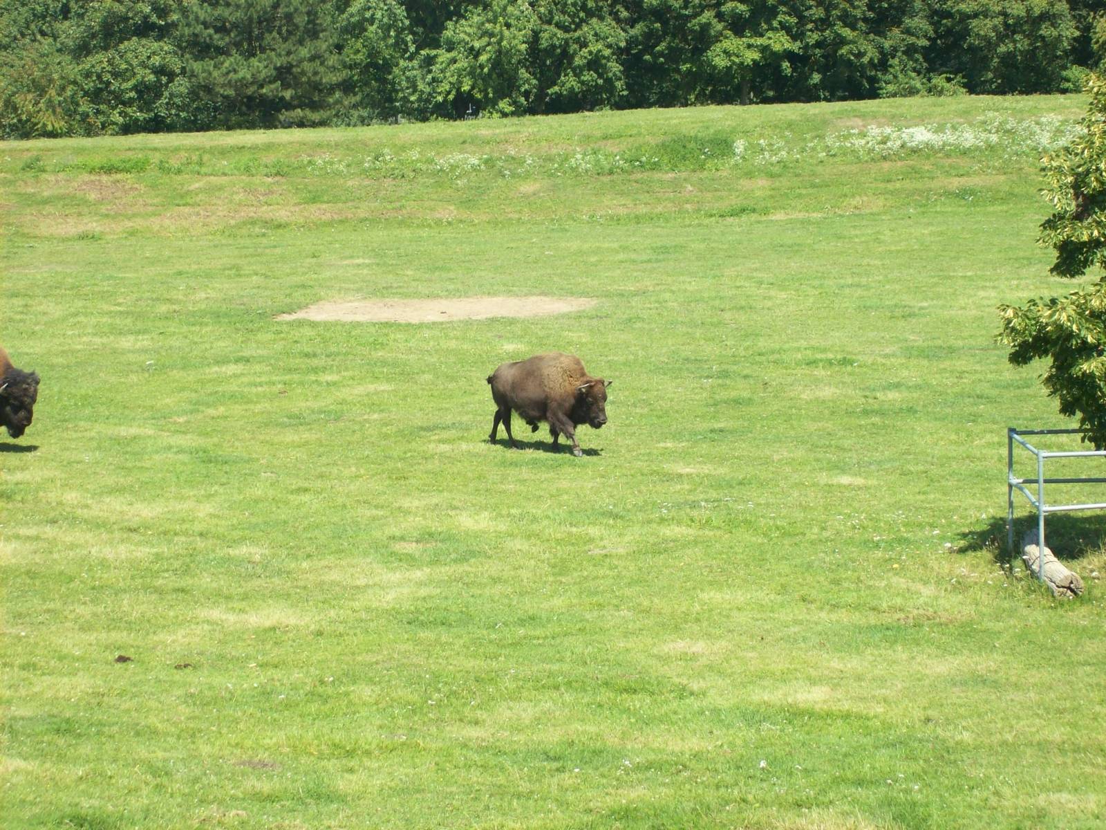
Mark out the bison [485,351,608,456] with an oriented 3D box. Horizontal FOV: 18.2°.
[{"bbox_3d":[-0.079,-0.237,57.300,2.420,1.670,0.850,4,9,35],"label":"bison"}]

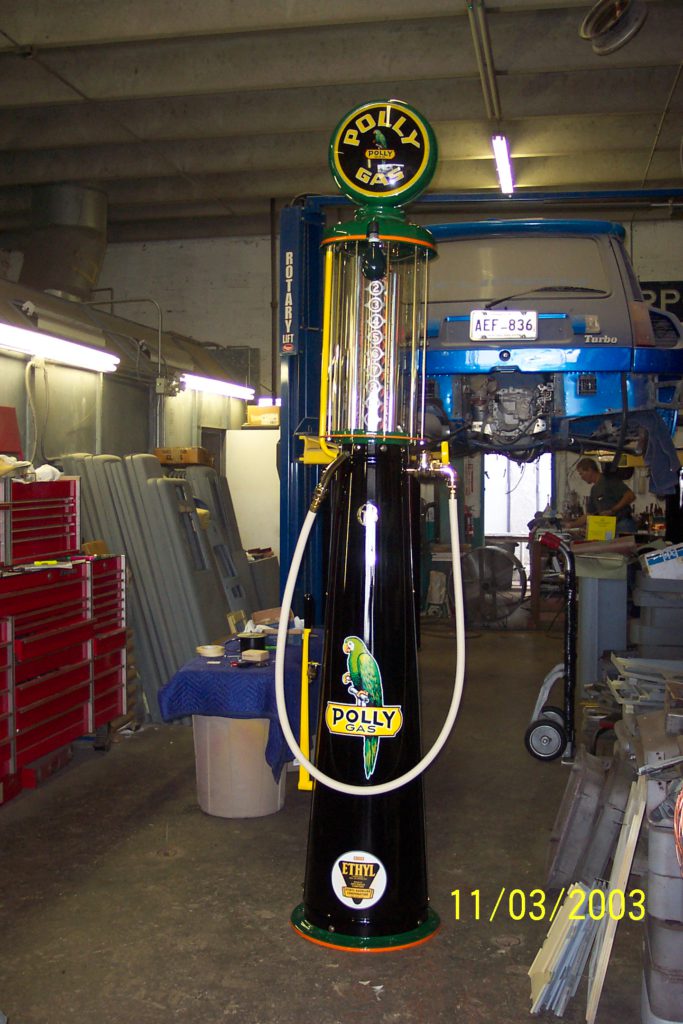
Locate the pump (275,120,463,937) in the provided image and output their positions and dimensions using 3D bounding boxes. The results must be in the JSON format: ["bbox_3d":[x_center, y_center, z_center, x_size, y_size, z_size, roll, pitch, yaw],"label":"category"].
[{"bbox_3d":[0.116,0.022,4.041,0.680,3.050,0.560,2,2,8],"label":"pump"}]

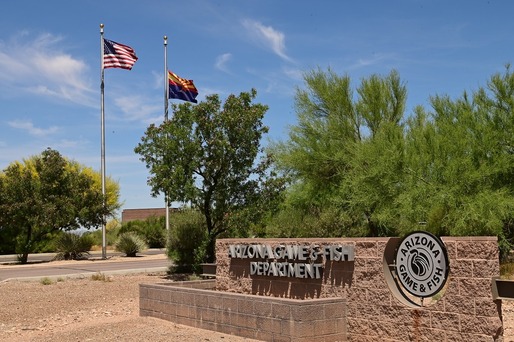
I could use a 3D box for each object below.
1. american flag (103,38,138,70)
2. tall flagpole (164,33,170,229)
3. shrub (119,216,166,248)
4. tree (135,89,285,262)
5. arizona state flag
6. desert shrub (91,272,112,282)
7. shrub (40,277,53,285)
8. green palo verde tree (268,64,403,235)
[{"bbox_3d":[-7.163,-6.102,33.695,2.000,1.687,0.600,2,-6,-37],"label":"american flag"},{"bbox_3d":[-4.793,-1.412,34.274,0.190,11.857,0.190,-1,-5,-8],"label":"tall flagpole"},{"bbox_3d":[-9.413,5.053,52.784,3.946,2.619,3.500,-1,-5,-10],"label":"shrub"},{"bbox_3d":[-1.633,0.313,20.558,4.738,6.001,4.600,-1,-5,-5],"label":"tree"},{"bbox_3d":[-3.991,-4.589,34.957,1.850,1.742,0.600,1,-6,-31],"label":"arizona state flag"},{"bbox_3d":[-4.564,3.136,18.908,0.648,0.291,0.500,0,-5,-14],"label":"desert shrub"},{"bbox_3d":[-6.100,3.173,18.607,0.348,0.229,0.330,0,-5,-18],"label":"shrub"},{"bbox_3d":[2.787,-0.137,22.595,4.856,7.134,4.900,-2,-5,7],"label":"green palo verde tree"}]

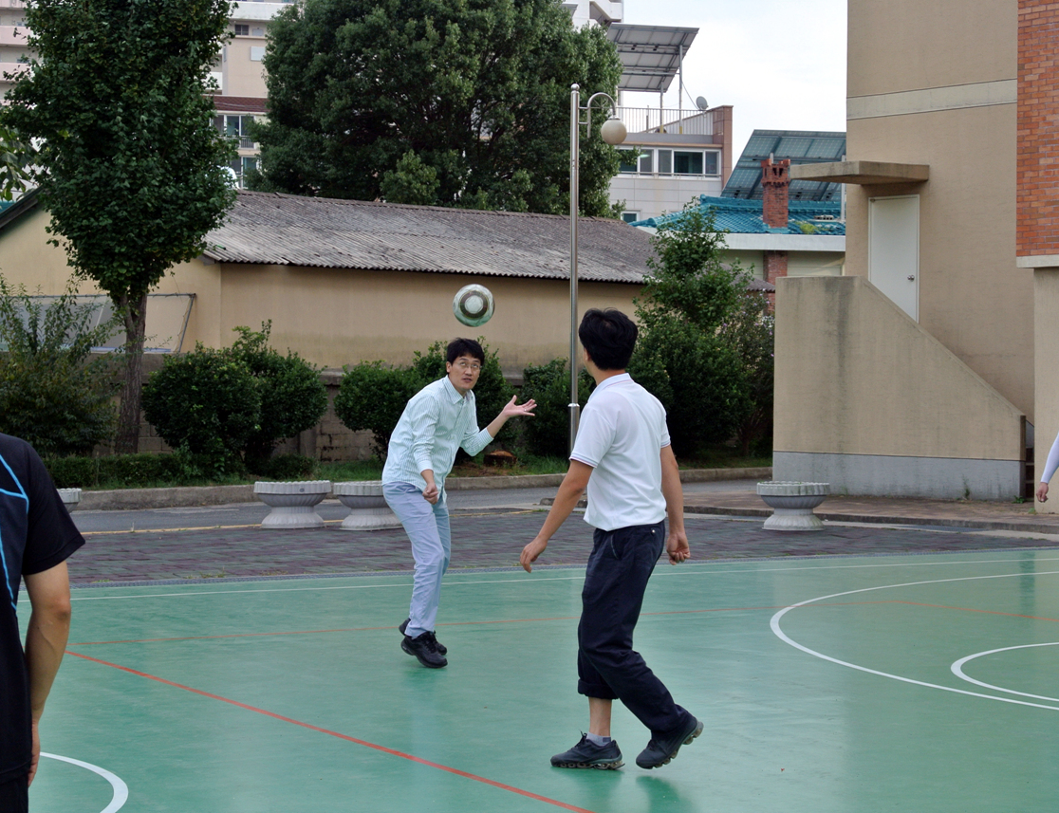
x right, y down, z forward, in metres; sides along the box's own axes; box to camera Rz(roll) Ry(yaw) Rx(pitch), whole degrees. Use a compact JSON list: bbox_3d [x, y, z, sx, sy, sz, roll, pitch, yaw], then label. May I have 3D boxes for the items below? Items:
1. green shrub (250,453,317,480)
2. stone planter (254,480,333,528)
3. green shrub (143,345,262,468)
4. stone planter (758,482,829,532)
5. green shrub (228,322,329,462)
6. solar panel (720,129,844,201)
[{"bbox_3d":[-3.211,0.780,32.600,0.880,0.380,0.700,0,1,0],"label":"green shrub"},{"bbox_3d":[-2.363,0.982,25.000,0.775,0.460,0.775,1,1,0],"label":"stone planter"},{"bbox_3d":[-4.419,0.013,33.600,1.600,1.700,1.500,1,1,0],"label":"green shrub"},{"bbox_3d":[2.696,1.021,25.500,0.755,0.470,0.755,1,1,0],"label":"stone planter"},{"bbox_3d":[-3.480,-0.144,34.400,1.450,2.000,1.400,1,1,0],"label":"green shrub"},{"bbox_3d":[7.980,-6.840,71.200,4.300,0.130,2.900,0,-36,-17],"label":"solar panel"}]

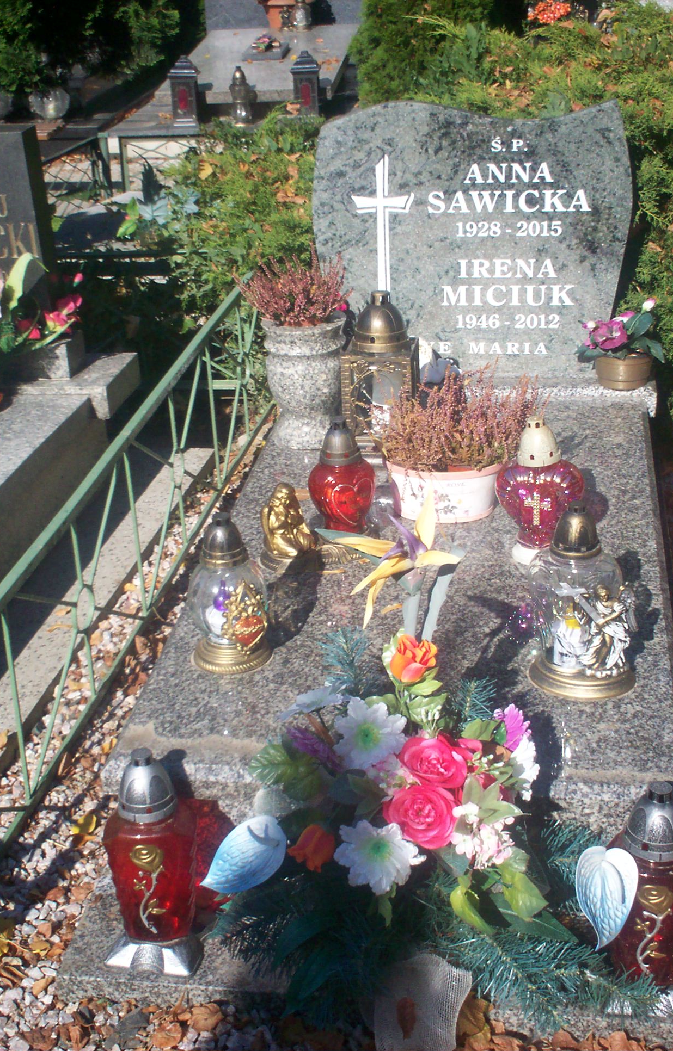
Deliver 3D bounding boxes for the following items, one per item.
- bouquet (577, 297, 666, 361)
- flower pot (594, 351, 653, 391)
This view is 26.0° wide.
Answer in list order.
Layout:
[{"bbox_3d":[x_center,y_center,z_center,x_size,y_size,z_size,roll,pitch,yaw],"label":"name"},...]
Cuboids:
[{"bbox_3d":[0.605,-0.414,3.102,0.180,0.130,0.155,2,24,9],"label":"bouquet"},{"bbox_3d":[0.598,-0.328,3.040,0.123,0.070,0.123,1,25,8],"label":"flower pot"}]

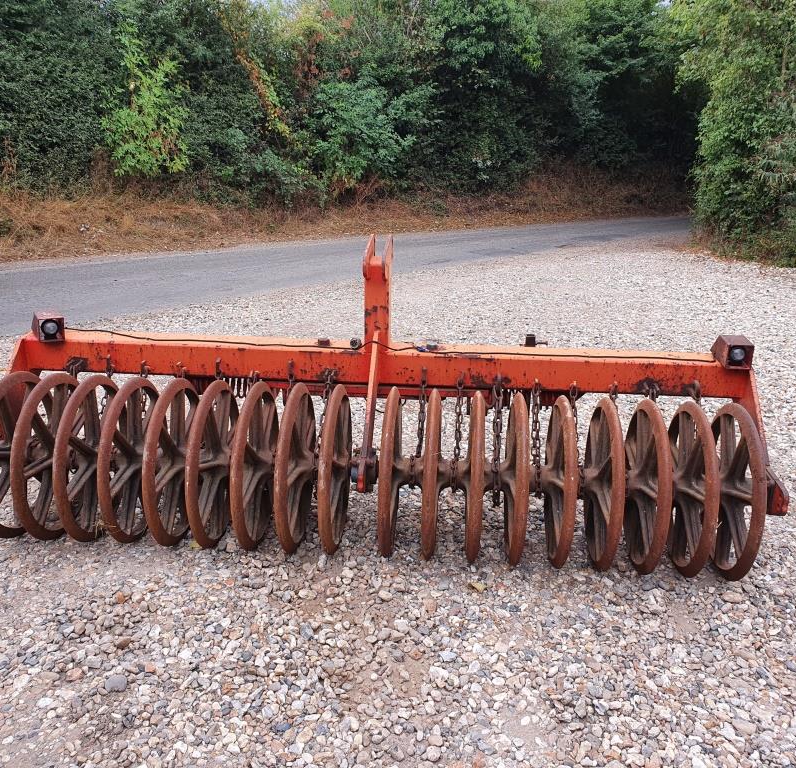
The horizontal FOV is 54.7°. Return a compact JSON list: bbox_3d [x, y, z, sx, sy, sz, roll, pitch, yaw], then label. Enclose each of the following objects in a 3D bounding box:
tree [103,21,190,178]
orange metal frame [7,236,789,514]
[{"bbox_3d":[-5.041,-5.703,15.417,1.750,3.050,1.500,3,16,3],"label":"tree"},{"bbox_3d":[-0.114,-0.124,3.352,3.350,0.973,0.889,3,16,3],"label":"orange metal frame"}]

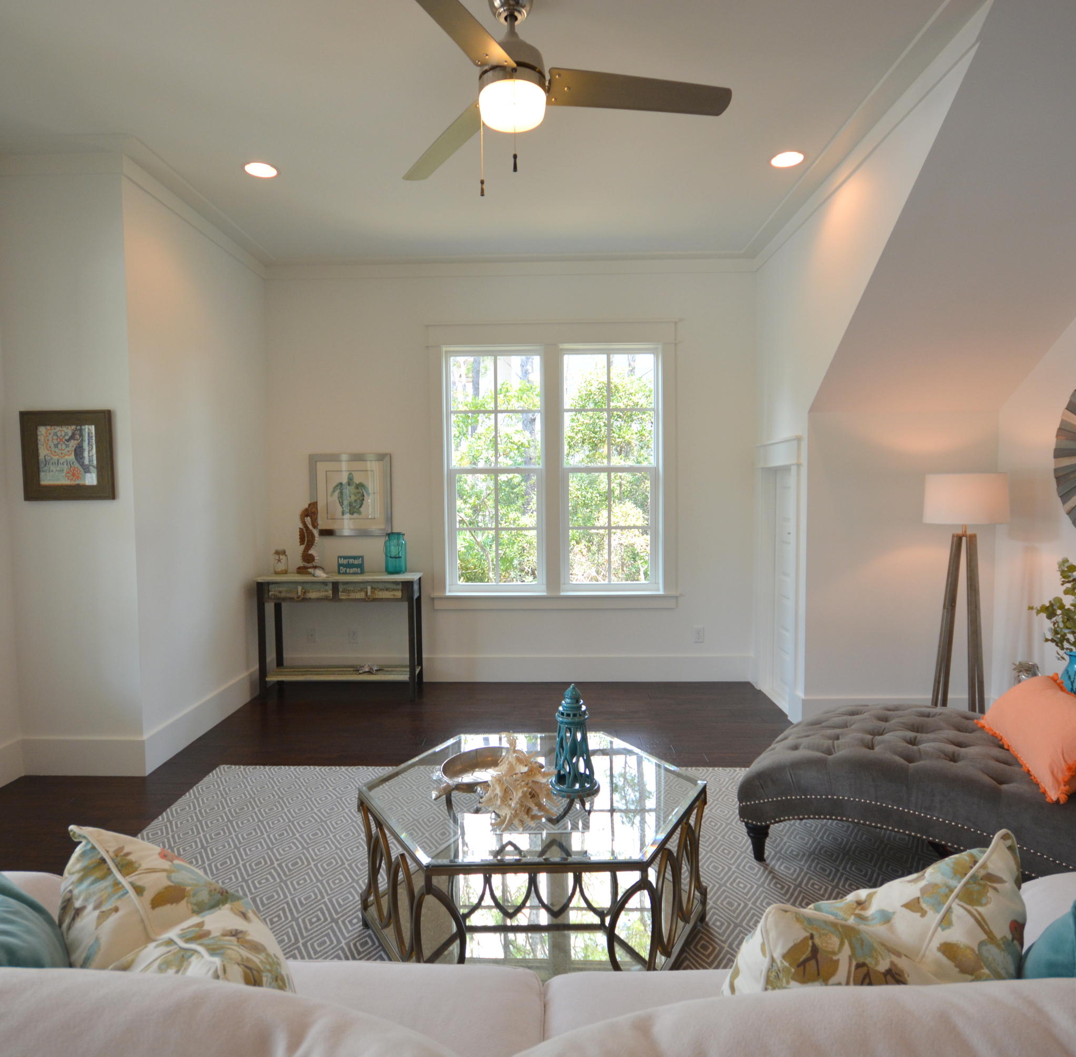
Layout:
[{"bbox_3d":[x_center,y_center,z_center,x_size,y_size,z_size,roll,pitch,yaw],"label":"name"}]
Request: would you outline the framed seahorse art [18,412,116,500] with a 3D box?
[{"bbox_3d":[-2.165,-0.336,3.060,0.428,0.414,0.030,0,3,1],"label":"framed seahorse art"}]

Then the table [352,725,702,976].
[{"bbox_3d":[-0.009,0.999,2.012,1.051,0.438,0.891,0,3,-1],"label":"table"}]

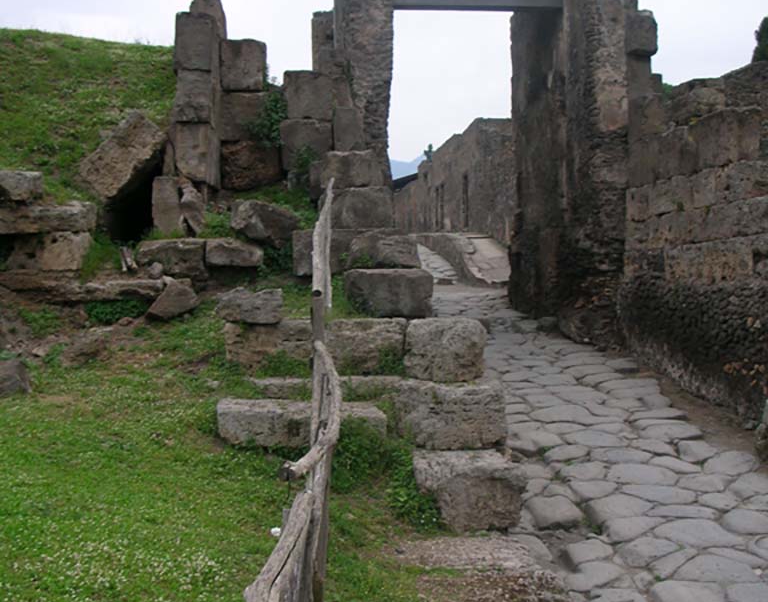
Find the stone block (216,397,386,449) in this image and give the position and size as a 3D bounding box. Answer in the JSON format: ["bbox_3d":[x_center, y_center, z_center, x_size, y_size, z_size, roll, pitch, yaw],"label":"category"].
[{"bbox_3d":[-0.633,0.941,7.950,1.260,0.360,0.500,0,1,-3],"label":"stone block"}]

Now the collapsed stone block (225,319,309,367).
[{"bbox_3d":[-1.068,0.387,9.700,0.790,0.454,0.600,0,1,-3],"label":"collapsed stone block"}]

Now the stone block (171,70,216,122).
[{"bbox_3d":[-2.831,-3.008,15.600,0.570,0.780,0.800,0,1,-3],"label":"stone block"}]

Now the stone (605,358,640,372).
[{"bbox_3d":[2.994,0.875,13.010,0.452,0.170,0.500,0,7,-3],"label":"stone"}]

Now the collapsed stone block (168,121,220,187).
[{"bbox_3d":[-2.366,-1.824,13.049,0.466,0.748,0.700,0,1,-3],"label":"collapsed stone block"}]

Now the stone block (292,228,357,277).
[{"bbox_3d":[-0.692,-0.550,11.875,0.695,0.560,0.550,0,1,-3],"label":"stone block"}]

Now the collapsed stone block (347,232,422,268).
[{"bbox_3d":[-0.017,-0.608,12.649,0.867,0.428,0.700,0,1,-3],"label":"collapsed stone block"}]

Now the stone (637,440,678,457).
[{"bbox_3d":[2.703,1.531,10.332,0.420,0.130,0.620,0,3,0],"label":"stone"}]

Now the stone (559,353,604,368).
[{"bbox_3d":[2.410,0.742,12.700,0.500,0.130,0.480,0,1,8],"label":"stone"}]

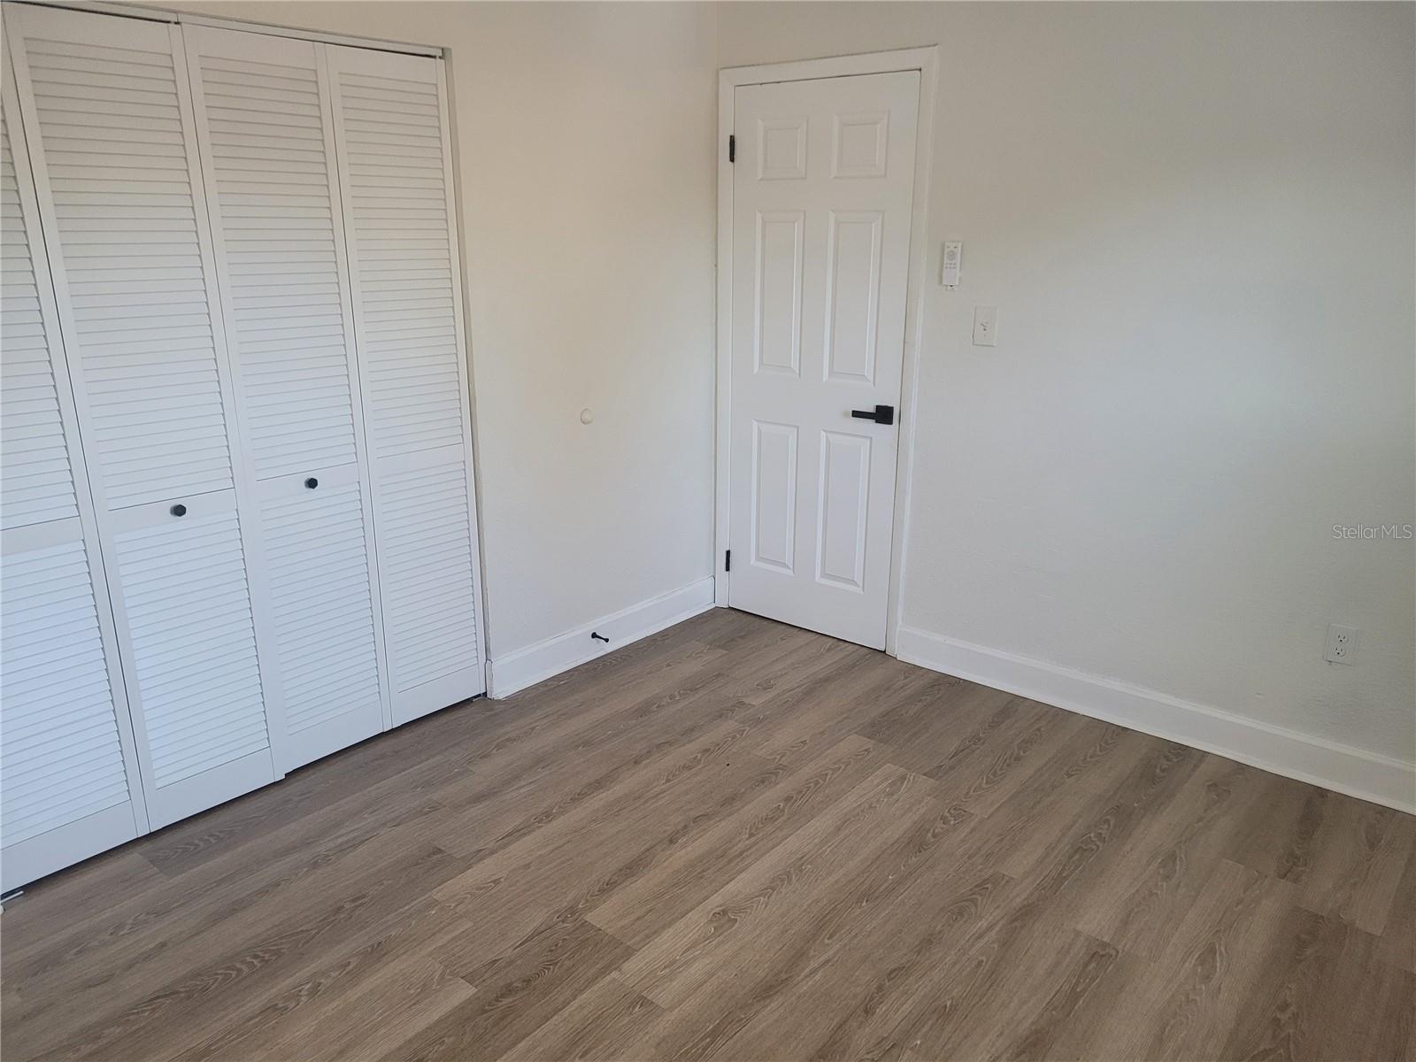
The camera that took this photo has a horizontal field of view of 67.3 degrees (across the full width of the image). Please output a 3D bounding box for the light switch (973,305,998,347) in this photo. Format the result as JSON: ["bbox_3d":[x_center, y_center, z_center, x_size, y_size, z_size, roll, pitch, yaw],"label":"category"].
[{"bbox_3d":[0.902,-0.667,3.474,0.077,0.121,0.016,14,21,38],"label":"light switch"}]

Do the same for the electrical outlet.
[{"bbox_3d":[1.789,0.323,3.003,0.073,0.114,0.010,14,21,38],"label":"electrical outlet"}]

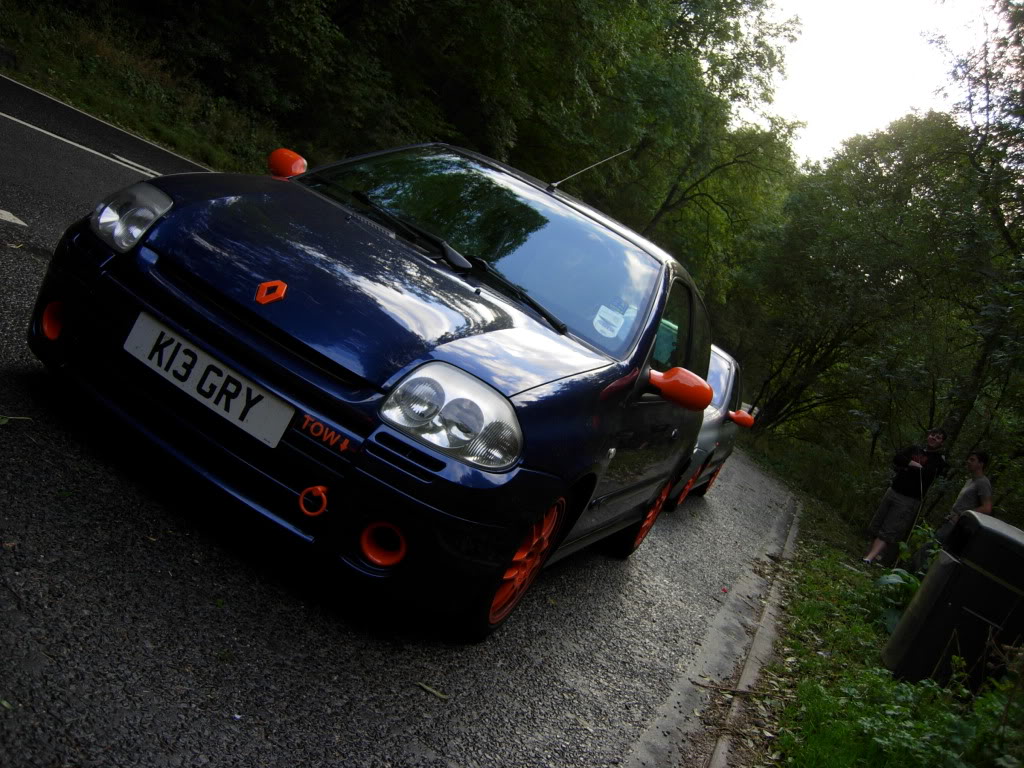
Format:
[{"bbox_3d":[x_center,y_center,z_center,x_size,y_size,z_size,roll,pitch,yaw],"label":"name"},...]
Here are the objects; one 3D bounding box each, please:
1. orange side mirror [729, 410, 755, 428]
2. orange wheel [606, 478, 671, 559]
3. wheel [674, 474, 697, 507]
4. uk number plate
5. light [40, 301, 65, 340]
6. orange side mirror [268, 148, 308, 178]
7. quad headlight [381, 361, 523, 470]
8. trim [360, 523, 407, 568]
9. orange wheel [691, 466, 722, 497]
[{"bbox_3d":[1.893,0.288,8.767,0.220,0.135,0.135,30,5,16],"label":"orange side mirror"},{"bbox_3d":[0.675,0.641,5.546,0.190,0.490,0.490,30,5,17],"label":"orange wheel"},{"bbox_3d":[1.418,0.760,8.803,0.190,0.560,0.560,30,5,15],"label":"wheel"},{"bbox_3d":[-0.761,-0.013,2.665,0.520,0.111,0.015,30,5,17],"label":"uk number plate"},{"bbox_3d":[-1.258,-0.174,2.951,0.110,0.110,0.060,31,5,27],"label":"light"},{"bbox_3d":[-0.834,-0.815,4.082,0.215,0.135,0.135,30,5,17],"label":"orange side mirror"},{"bbox_3d":[-0.119,0.073,2.643,0.330,0.200,0.260,29,5,9],"label":"quad headlight"},{"bbox_3d":[-0.307,0.387,2.595,0.110,0.110,0.060,29,5,10],"label":"trim"},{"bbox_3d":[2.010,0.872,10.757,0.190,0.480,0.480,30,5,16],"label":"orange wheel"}]

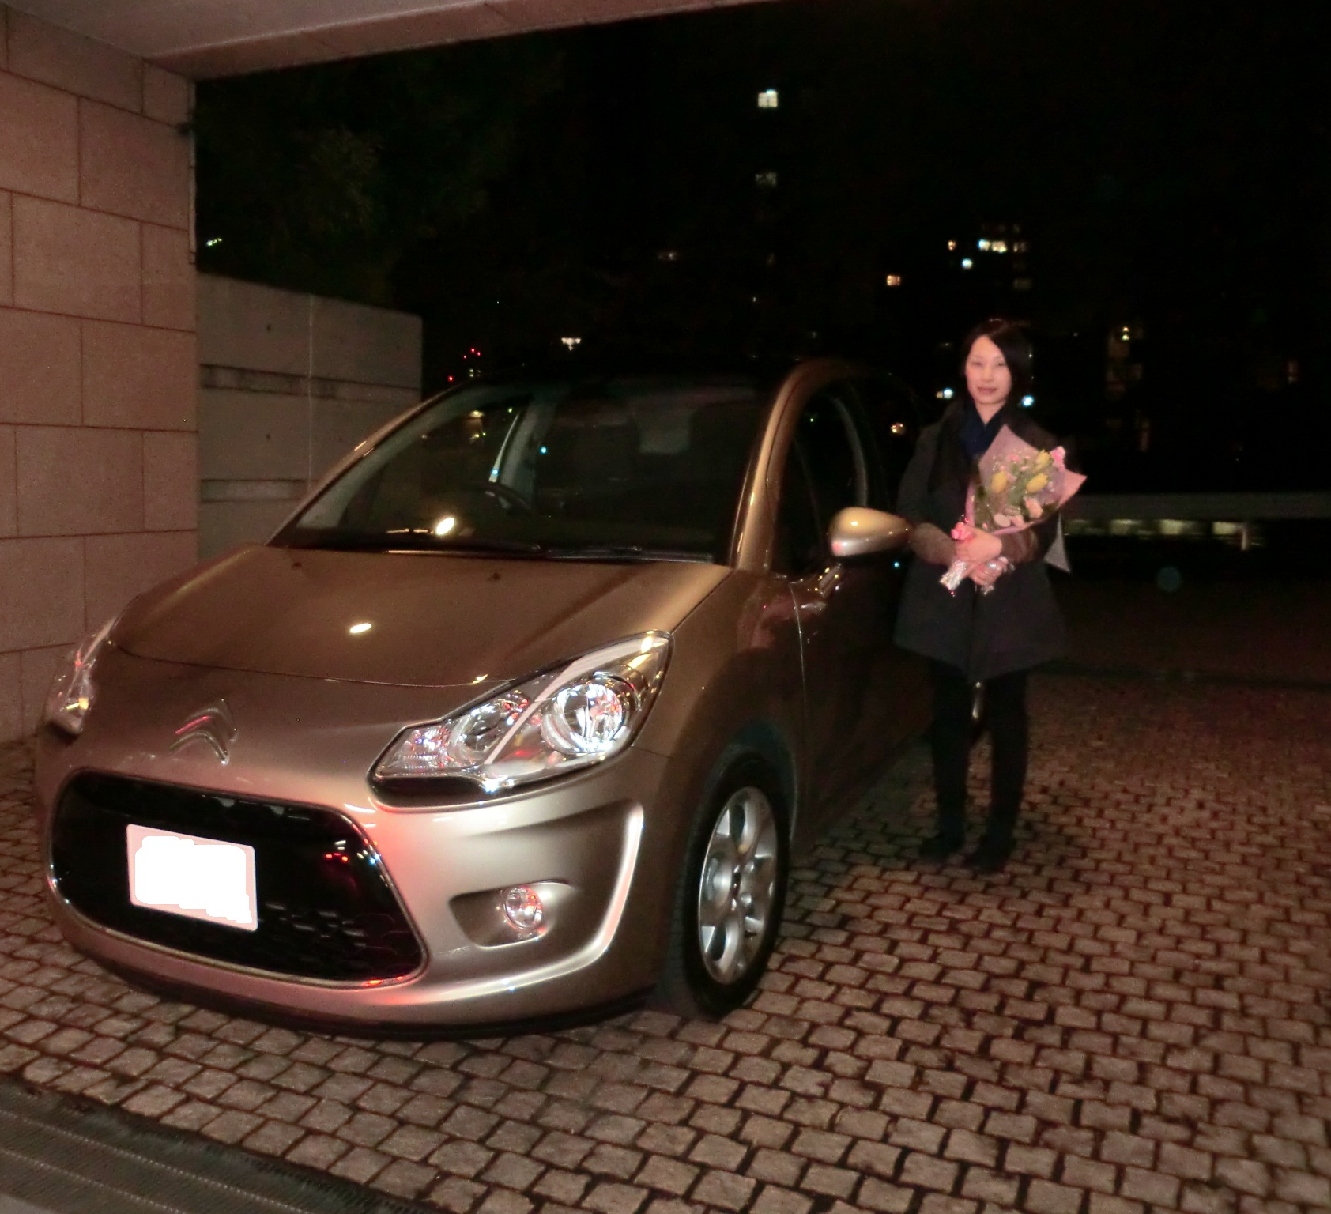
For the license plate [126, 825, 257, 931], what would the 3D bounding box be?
[{"bbox_3d":[-0.911,0.519,2.429,0.332,0.166,0.015,3,7,26],"label":"license plate"}]

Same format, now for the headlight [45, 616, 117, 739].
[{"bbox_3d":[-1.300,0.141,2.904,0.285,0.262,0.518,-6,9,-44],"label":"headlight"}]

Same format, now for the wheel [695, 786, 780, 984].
[{"bbox_3d":[0.096,0.606,2.804,0.171,0.433,0.433,3,7,26],"label":"wheel"}]

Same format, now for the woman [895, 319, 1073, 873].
[{"bbox_3d":[0.958,-0.037,3.877,0.550,1.665,0.420,4,7,13],"label":"woman"}]

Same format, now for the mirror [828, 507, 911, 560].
[{"bbox_3d":[0.515,-0.186,3.165,0.216,0.136,0.131,3,7,26],"label":"mirror"}]

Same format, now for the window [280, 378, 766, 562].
[{"bbox_3d":[-0.359,-0.405,3.445,1.402,0.161,0.971,3,41,26],"label":"window"}]

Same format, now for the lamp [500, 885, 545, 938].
[{"bbox_3d":[-0.260,0.563,2.349,0.099,0.099,0.060,2,6,16],"label":"lamp"}]

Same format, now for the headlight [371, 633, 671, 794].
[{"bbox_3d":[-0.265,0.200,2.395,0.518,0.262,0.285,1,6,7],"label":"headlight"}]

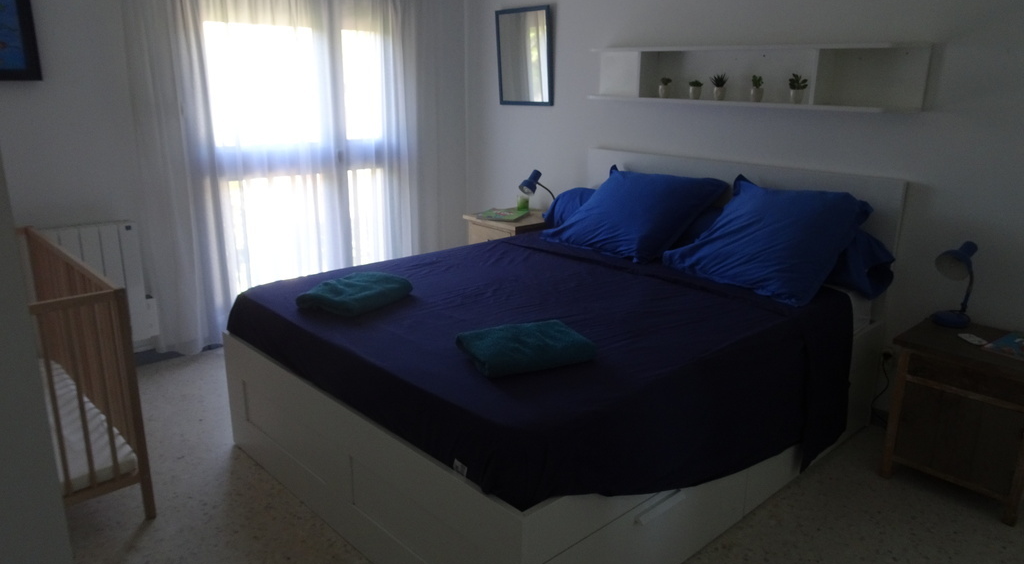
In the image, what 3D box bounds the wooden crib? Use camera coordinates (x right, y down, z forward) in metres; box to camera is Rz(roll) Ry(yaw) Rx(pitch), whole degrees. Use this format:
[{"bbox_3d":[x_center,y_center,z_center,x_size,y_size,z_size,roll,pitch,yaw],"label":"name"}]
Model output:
[{"bbox_3d":[-1.851,0.337,2.479,0.660,0.800,1.260,-13,20,-41],"label":"wooden crib"}]

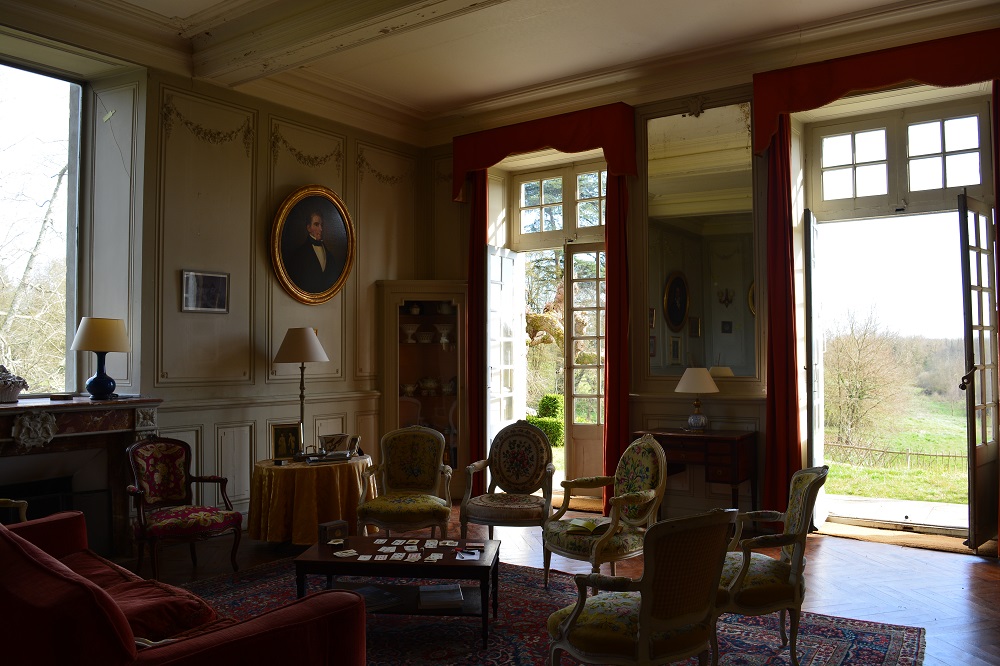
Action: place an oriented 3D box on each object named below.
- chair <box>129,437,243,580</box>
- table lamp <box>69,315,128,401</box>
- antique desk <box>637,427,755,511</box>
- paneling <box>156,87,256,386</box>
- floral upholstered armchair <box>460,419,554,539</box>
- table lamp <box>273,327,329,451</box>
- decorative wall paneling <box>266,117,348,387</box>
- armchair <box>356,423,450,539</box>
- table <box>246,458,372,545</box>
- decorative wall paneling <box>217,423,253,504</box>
[{"bbox_3d":[-2.165,1.184,5.105,0.620,0.930,0.600,2,-3,-45],"label":"chair"},{"bbox_3d":[-2.815,0.180,5.289,0.410,0.575,0.410,-2,-2,38],"label":"table lamp"},{"bbox_3d":[1.501,1.150,5.713,0.797,0.787,0.551,-1,-1,36],"label":"antique desk"},{"bbox_3d":[-2.193,-0.697,5.680,0.051,2.209,0.857,-1,-1,36],"label":"paneling"},{"bbox_3d":[0.094,1.091,5.264,0.616,0.906,0.594,0,-1,11],"label":"floral upholstered armchair"},{"bbox_3d":[-1.513,0.441,5.700,0.420,0.970,0.420,0,-2,0],"label":"table lamp"},{"bbox_3d":[-1.768,-0.729,6.942,0.060,2.390,0.890,-2,-2,38],"label":"decorative wall paneling"},{"bbox_3d":[-0.628,1.105,5.250,0.631,0.877,0.594,0,-1,-3],"label":"armchair"},{"bbox_3d":[-1.416,1.247,5.747,0.943,0.602,0.943,0,-1,0],"label":"table"},{"bbox_3d":[-2.242,1.107,6.294,0.050,0.680,0.375,-2,-2,38],"label":"decorative wall paneling"}]

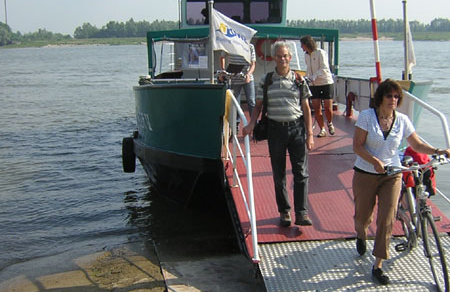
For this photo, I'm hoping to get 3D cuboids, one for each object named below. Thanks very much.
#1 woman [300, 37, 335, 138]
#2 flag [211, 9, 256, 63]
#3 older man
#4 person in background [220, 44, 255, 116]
[{"bbox_3d":[1.509,-0.987,10.183,0.520,1.630,0.480,8,13,40],"label":"woman"},{"bbox_3d":[0.125,-1.622,9.158,0.680,0.780,0.200,0,10,6],"label":"flag"},{"bbox_3d":[0.512,-0.120,5.967,0.680,1.760,0.420,-1,10,0],"label":"older man"},{"bbox_3d":[0.233,-1.164,10.759,0.600,1.700,0.450,-1,10,0],"label":"person in background"}]

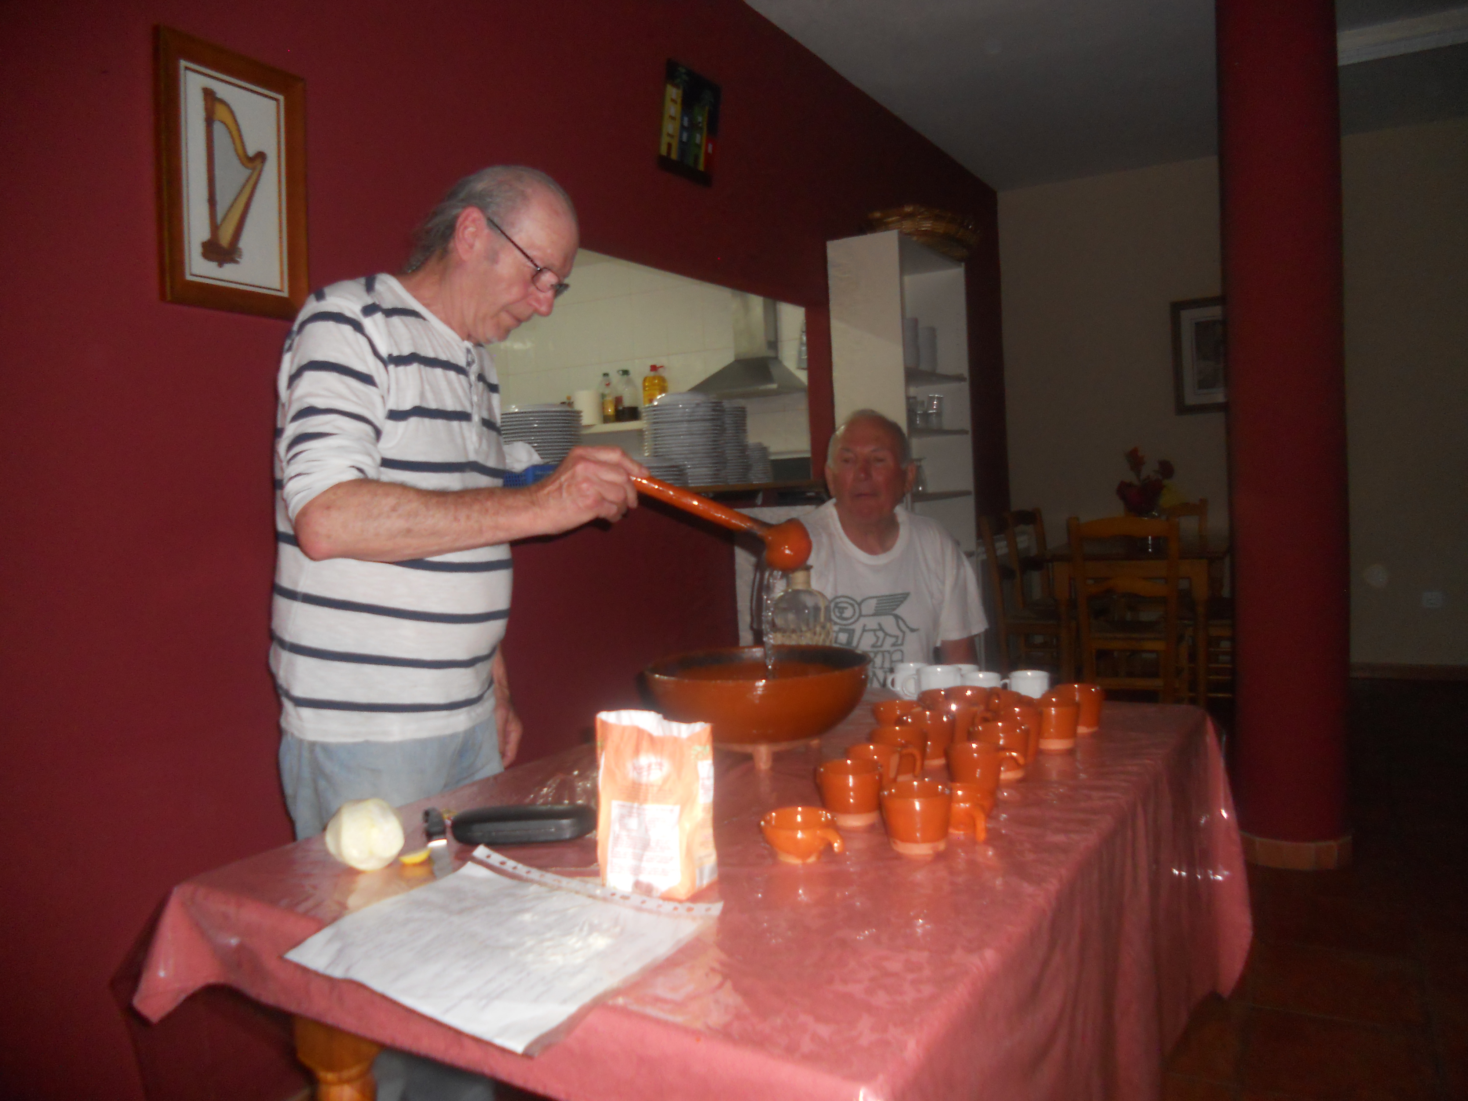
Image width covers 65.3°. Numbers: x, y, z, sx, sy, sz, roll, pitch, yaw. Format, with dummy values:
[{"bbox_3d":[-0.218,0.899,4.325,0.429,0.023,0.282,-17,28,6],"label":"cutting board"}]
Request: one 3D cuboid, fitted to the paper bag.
[{"bbox_3d":[-0.072,0.228,1.049,0.095,0.158,0.062,-1,3,31],"label":"paper bag"}]

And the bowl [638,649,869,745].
[{"bbox_3d":[0.031,0.214,1.531,0.303,0.117,0.303,-3,3,0],"label":"bowl"}]

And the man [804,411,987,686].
[{"bbox_3d":[0.282,0.346,2.265,0.500,1.260,0.740,-2,3,12],"label":"man"}]

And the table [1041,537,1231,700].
[{"bbox_3d":[2.005,0.366,5.455,0.760,0.750,1.000,-1,3,29],"label":"table"}]

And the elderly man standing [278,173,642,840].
[{"bbox_3d":[-0.377,0.229,1.576,0.580,1.630,0.520,-2,3,14],"label":"elderly man standing"}]

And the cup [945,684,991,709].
[{"bbox_3d":[0.326,0.222,1.587,0.066,0.058,0.072,-3,3,0],"label":"cup"}]

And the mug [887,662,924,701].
[{"bbox_3d":[0.284,0.212,1.850,0.076,0.056,0.070,-3,3,0],"label":"mug"}]

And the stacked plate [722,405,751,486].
[{"bbox_3d":[-0.047,-0.350,3.780,0.210,0.262,0.210,-3,3,0],"label":"stacked plate"}]

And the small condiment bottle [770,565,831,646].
[{"bbox_3d":[0.109,0.144,1.783,0.098,0.235,0.098,-1,3,29],"label":"small condiment bottle"}]

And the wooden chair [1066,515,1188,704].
[{"bbox_3d":[1.638,0.312,4.654,0.420,0.930,0.430,-1,3,28],"label":"wooden chair"}]

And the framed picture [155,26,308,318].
[{"bbox_3d":[-0.830,-0.622,1.933,0.035,0.435,0.292,2,5,29],"label":"framed picture"}]

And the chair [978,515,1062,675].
[{"bbox_3d":[1.396,0.300,5.108,0.430,0.930,0.420,-1,3,28],"label":"chair"}]

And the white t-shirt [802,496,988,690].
[{"bbox_3d":[0.299,0.178,2.389,0.470,0.570,0.290,-2,3,12],"label":"white t-shirt"}]

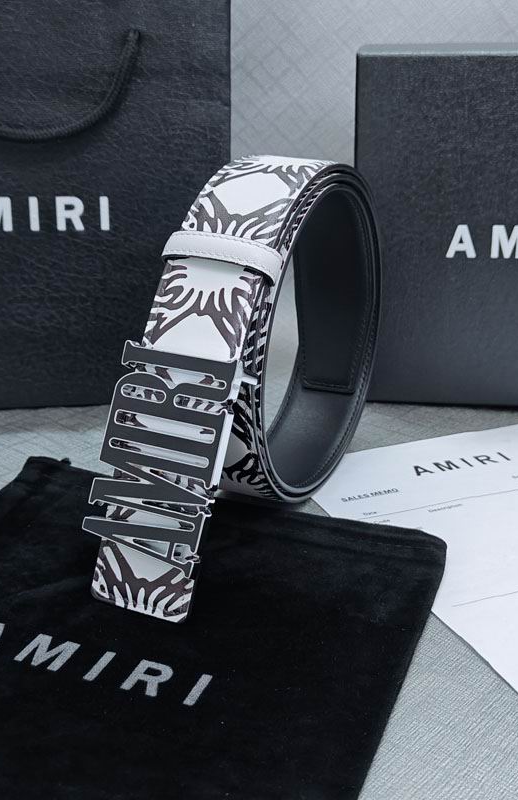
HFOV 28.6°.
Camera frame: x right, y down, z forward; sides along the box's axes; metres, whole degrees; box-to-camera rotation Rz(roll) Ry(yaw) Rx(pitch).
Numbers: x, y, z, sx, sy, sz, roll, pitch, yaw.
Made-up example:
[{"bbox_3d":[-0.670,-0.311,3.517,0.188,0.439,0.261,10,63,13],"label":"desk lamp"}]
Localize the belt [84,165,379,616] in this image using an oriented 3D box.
[{"bbox_3d":[0.000,-0.021,0.433,0.046,0.157,0.213,10,23,22],"label":"belt"}]

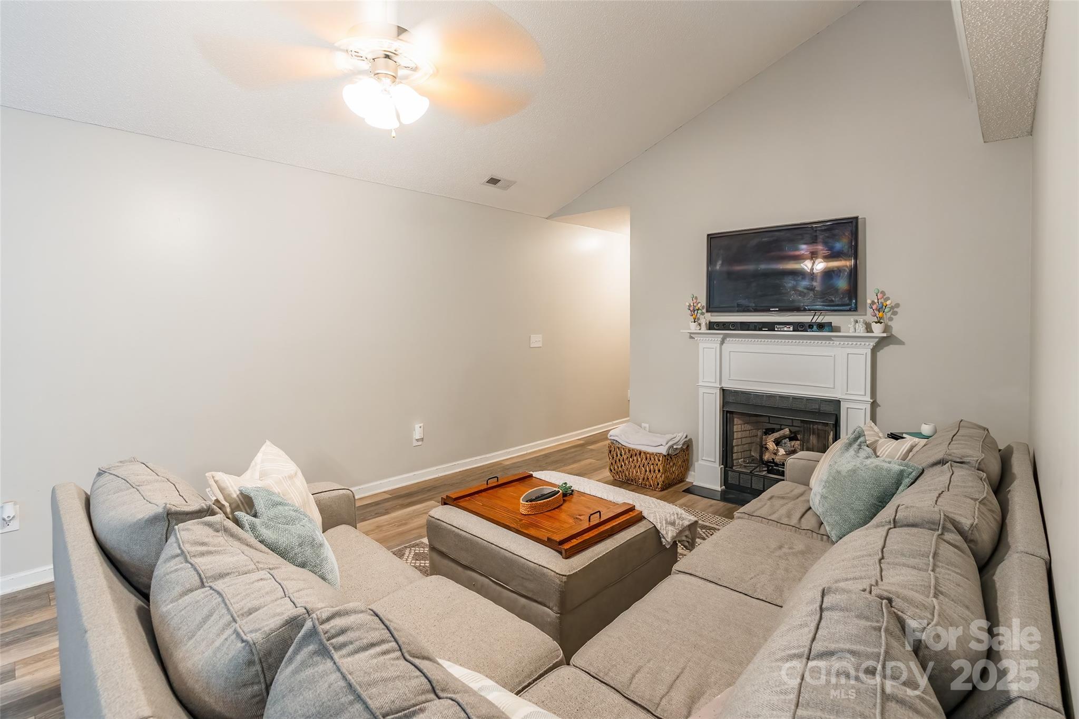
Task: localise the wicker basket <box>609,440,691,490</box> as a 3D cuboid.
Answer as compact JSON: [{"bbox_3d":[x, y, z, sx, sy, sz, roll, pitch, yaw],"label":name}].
[{"bbox_3d":[0.980,0.924,4.349,0.430,0.310,0.590,-5,6,-45],"label":"wicker basket"}]

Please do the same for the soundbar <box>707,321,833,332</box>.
[{"bbox_3d":[1.749,-0.252,3.706,0.065,0.068,0.905,-5,6,-45],"label":"soundbar"}]

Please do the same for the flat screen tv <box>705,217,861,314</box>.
[{"bbox_3d":[1.793,-0.679,3.635,0.075,0.635,1.060,-5,6,-45],"label":"flat screen tv"}]

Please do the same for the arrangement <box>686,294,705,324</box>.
[{"bbox_3d":[1.325,-0.427,4.098,0.130,0.250,0.135,-5,6,-45],"label":"arrangement"}]

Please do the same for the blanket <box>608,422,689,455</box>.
[{"bbox_3d":[0.972,0.728,4.338,0.410,0.155,0.570,-5,6,-45],"label":"blanket"}]

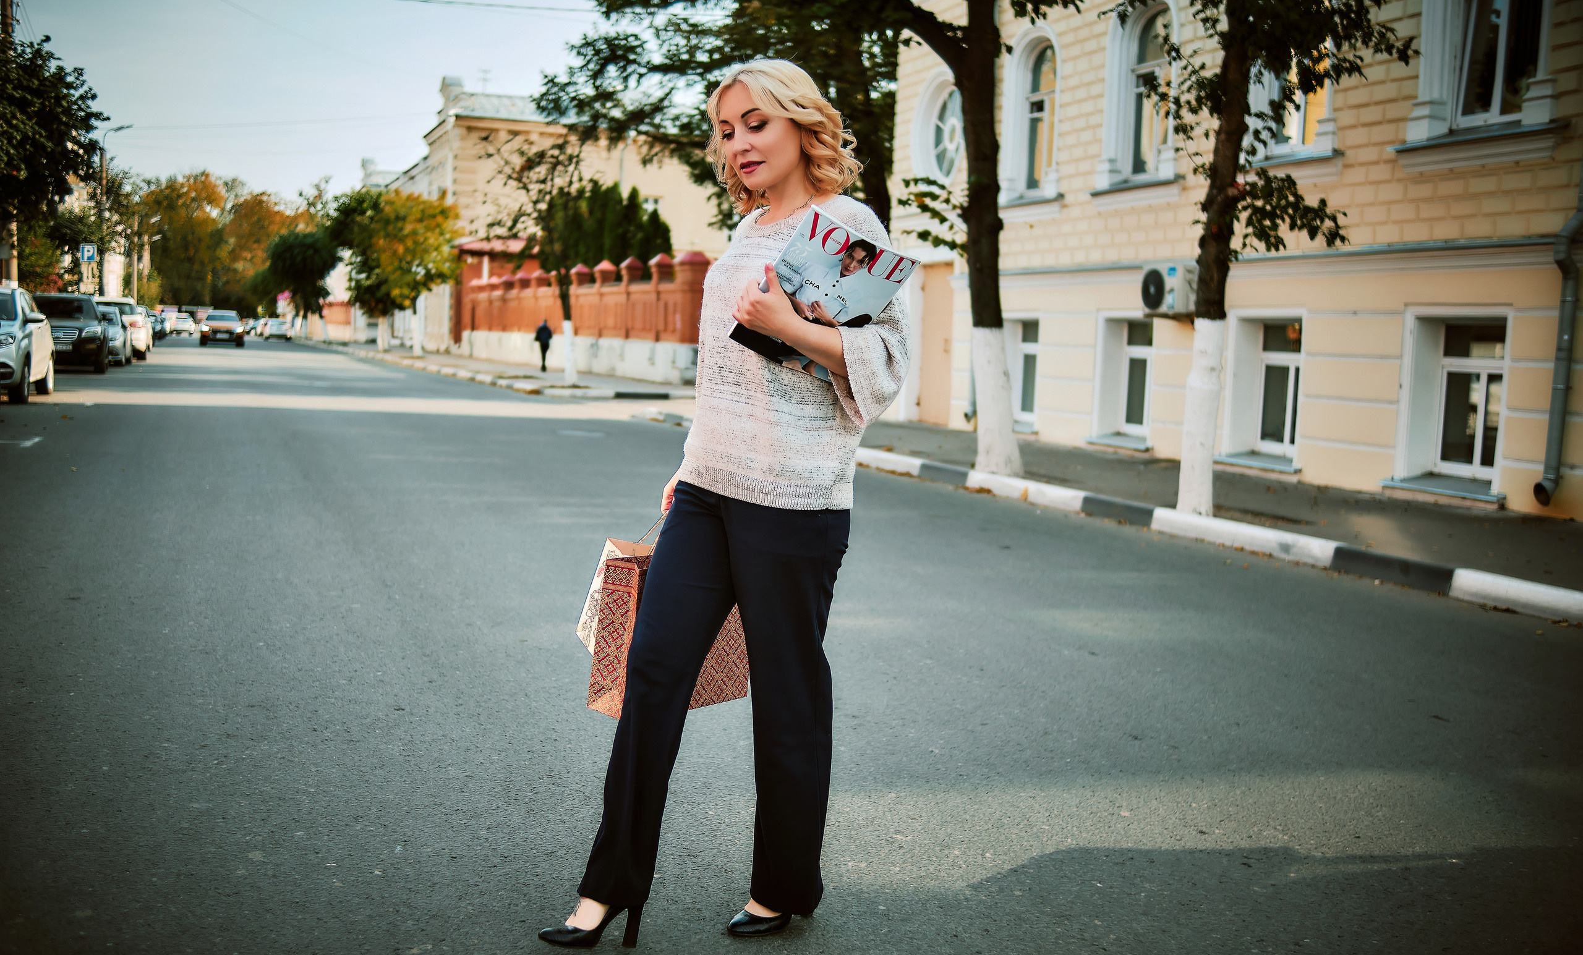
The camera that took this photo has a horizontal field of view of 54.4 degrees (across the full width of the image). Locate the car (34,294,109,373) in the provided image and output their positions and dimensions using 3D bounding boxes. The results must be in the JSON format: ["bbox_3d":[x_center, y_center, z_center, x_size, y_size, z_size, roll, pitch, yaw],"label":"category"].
[{"bbox_3d":[-14.804,-3.008,31.233,1.820,1.670,4.400,1,5,-21],"label":"car"}]

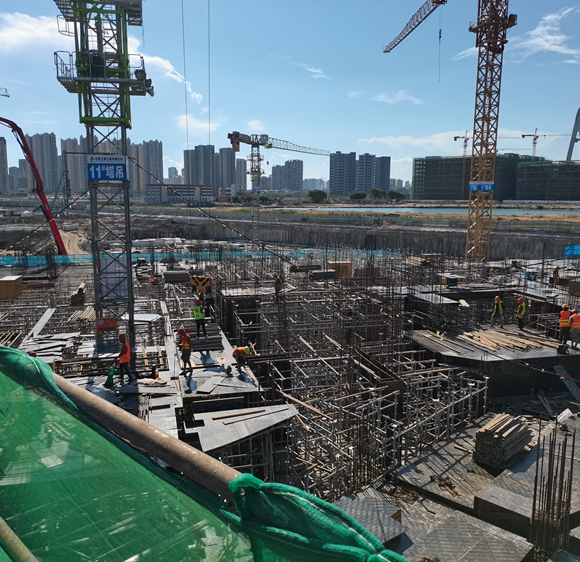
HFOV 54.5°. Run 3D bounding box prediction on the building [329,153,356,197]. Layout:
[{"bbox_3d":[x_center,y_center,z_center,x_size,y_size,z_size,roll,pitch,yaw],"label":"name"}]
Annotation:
[{"bbox_3d":[56.473,-112.946,600.000,22.000,48.000,15.000,5,10,25],"label":"building"}]

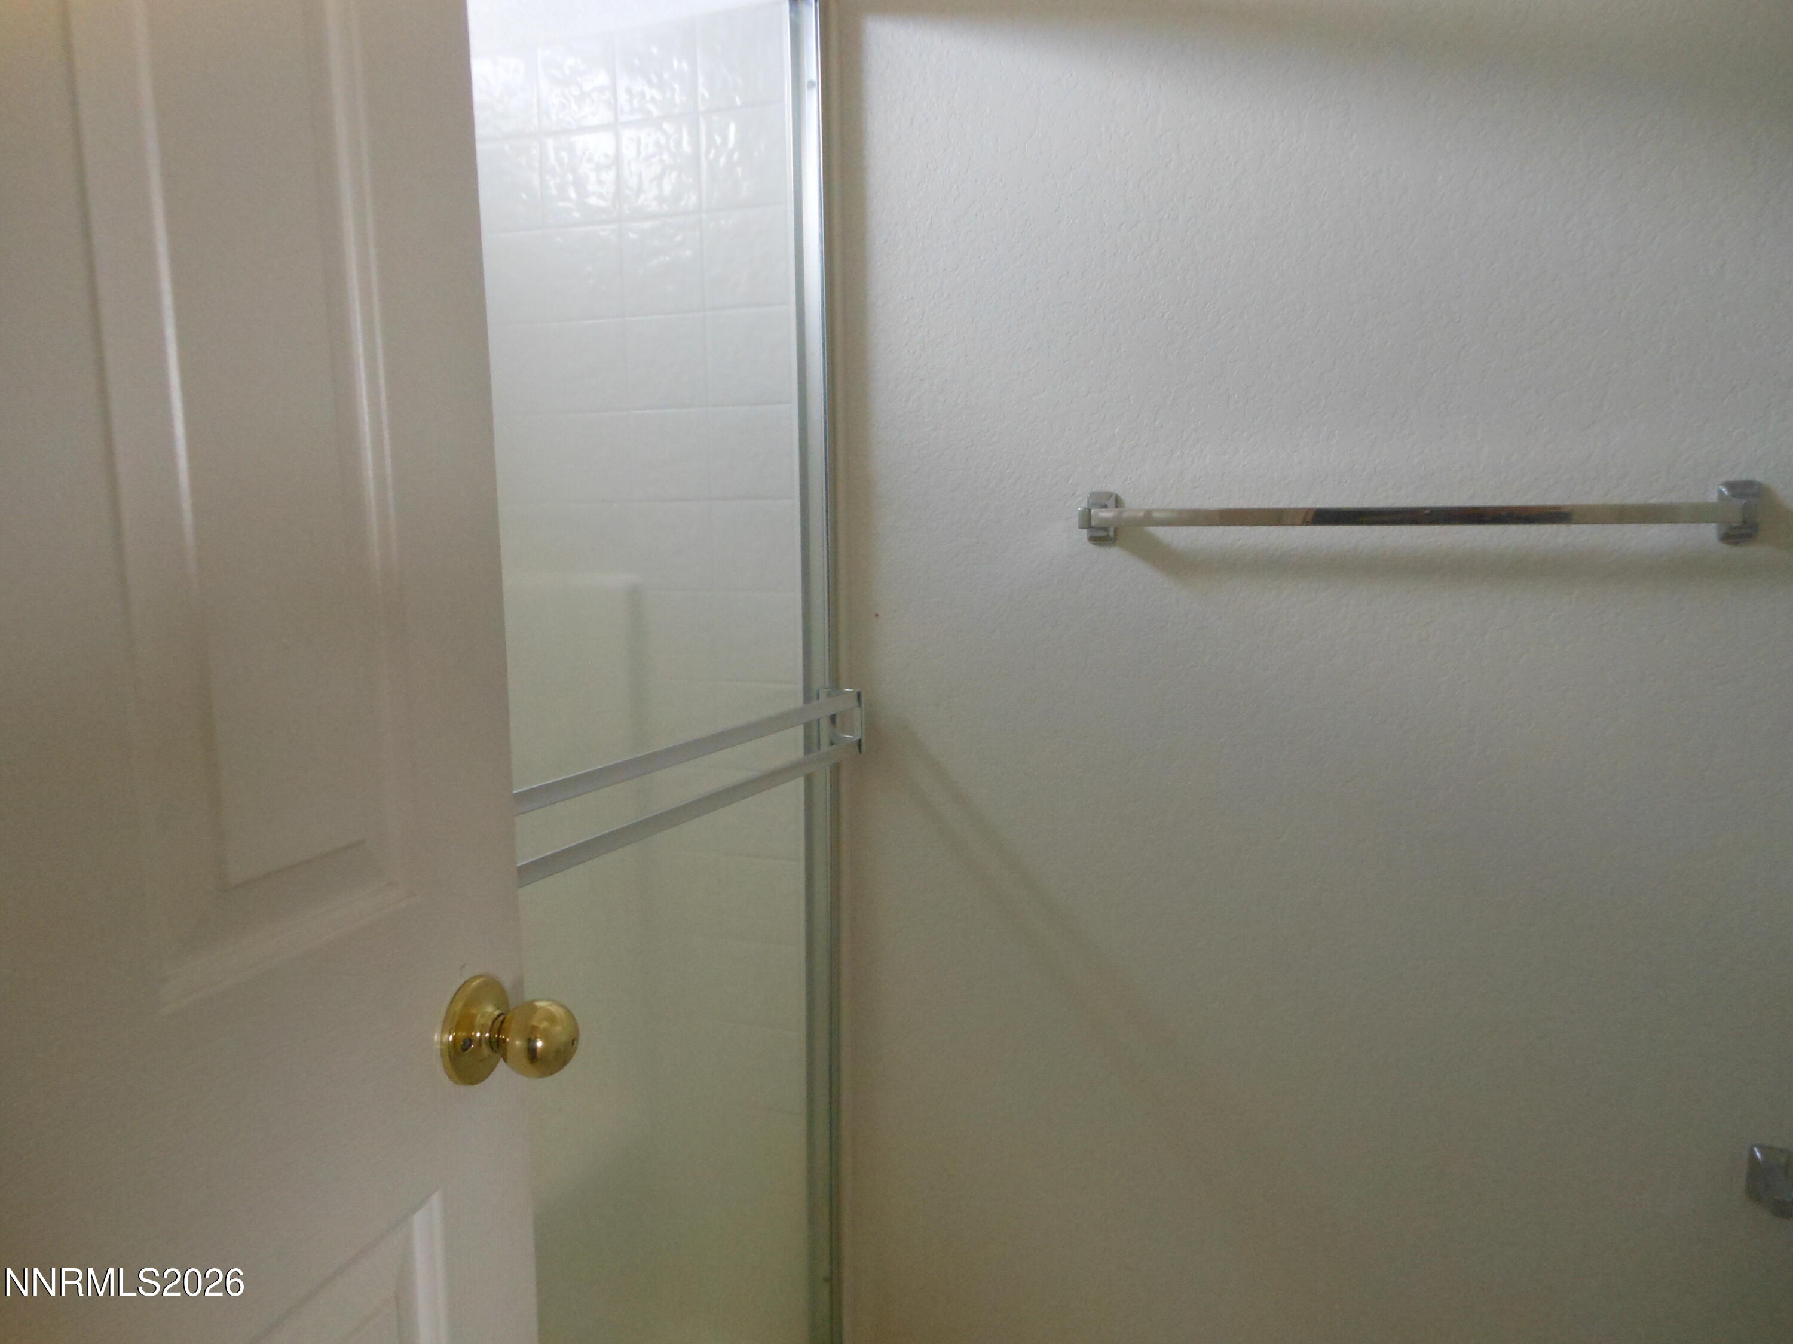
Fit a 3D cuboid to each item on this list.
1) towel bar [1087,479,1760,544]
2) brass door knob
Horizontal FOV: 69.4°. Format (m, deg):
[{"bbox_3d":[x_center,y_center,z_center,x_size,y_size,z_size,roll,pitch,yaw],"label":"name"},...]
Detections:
[{"bbox_3d":[0.503,-0.158,1.319,0.650,0.059,0.072,3,8,23],"label":"towel bar"},{"bbox_3d":[-0.237,0.231,0.822,0.069,0.071,0.071,2,7,17],"label":"brass door knob"}]

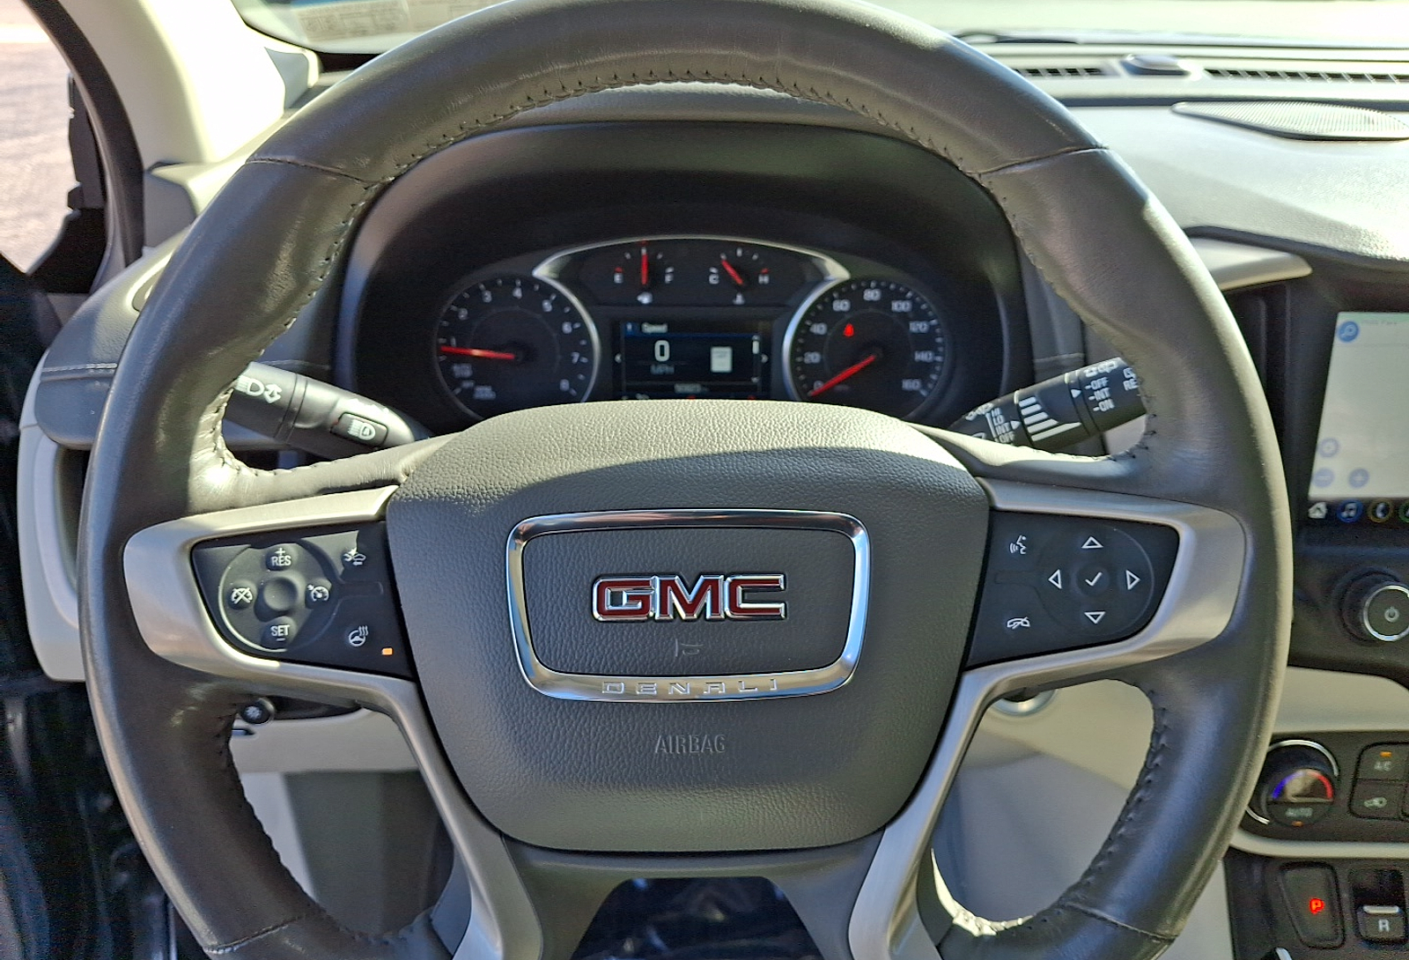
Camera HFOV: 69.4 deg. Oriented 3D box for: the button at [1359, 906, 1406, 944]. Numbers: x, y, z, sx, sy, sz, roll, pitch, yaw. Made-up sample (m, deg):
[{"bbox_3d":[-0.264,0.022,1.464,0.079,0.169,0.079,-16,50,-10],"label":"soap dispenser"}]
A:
[{"bbox_3d":[0.344,0.226,0.516,0.022,0.018,0.012,0,-7,0],"label":"button"}]

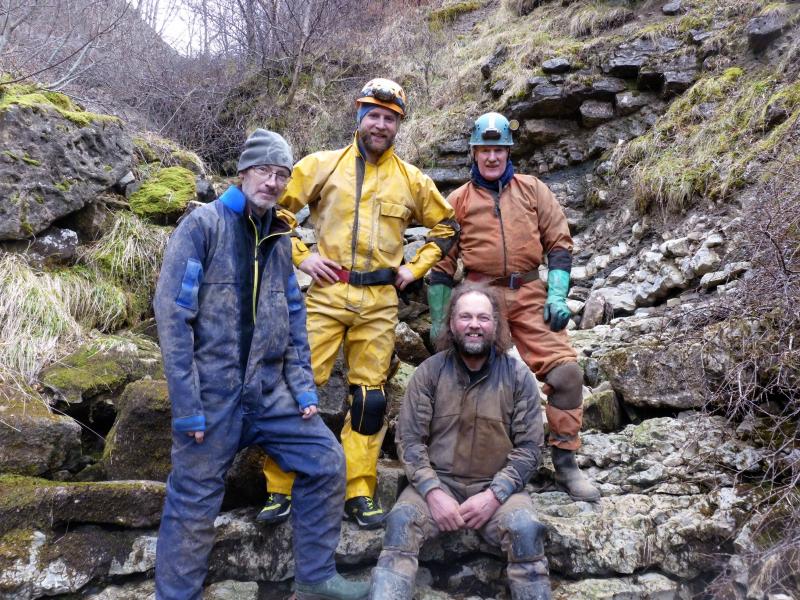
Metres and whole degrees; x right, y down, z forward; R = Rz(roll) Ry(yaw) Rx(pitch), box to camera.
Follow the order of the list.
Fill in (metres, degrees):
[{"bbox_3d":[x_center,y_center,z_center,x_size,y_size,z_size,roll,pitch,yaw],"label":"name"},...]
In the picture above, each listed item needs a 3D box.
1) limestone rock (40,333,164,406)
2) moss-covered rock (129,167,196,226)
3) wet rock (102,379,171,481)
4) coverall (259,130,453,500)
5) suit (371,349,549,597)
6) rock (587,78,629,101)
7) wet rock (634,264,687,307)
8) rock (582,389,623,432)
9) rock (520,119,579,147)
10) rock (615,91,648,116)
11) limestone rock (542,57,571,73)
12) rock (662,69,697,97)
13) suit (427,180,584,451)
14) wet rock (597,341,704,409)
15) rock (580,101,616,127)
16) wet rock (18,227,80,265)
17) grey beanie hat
[{"bbox_3d":[-1.531,0.358,3.450,0.640,0.360,0.450,0,2,-11],"label":"limestone rock"},{"bbox_3d":[-1.488,-0.655,4.200,0.430,0.350,0.400,-1,3,-11],"label":"moss-covered rock"},{"bbox_3d":[-1.215,0.628,3.250,0.420,0.480,0.420,-1,3,-11],"label":"wet rock"},{"bbox_3d":[-0.168,0.073,2.780,0.820,1.500,0.450,0,3,3],"label":"coverall"},{"bbox_3d":[0.200,0.570,2.220,0.580,0.830,0.600,0,2,7],"label":"suit"},{"bbox_3d":[2.105,-2.146,6.800,0.420,0.230,0.360,0,3,9],"label":"rock"},{"bbox_3d":[1.866,-0.104,4.800,0.360,0.280,0.320,0,2,11],"label":"wet rock"},{"bbox_3d":[1.122,0.618,3.750,0.230,0.240,0.240,0,2,11],"label":"rock"},{"bbox_3d":[1.396,-1.575,6.300,0.560,0.260,0.400,0,3,6],"label":"rock"},{"bbox_3d":[2.487,-2.111,7.200,0.350,0.250,0.300,0,2,11],"label":"rock"},{"bbox_3d":[1.716,-2.565,7.300,0.330,0.170,0.280,0,3,6],"label":"limestone rock"},{"bbox_3d":[2.836,-2.207,6.800,0.350,0.270,0.340,1,3,11],"label":"rock"},{"bbox_3d":[0.494,0.053,3.080,0.700,1.290,0.420,0,3,2],"label":"suit"},{"bbox_3d":[1.476,0.445,3.950,0.600,0.370,0.420,0,2,11],"label":"wet rock"},{"bbox_3d":[2.122,-2.004,7.200,0.350,0.260,0.300,0,2,11],"label":"rock"},{"bbox_3d":[-2.262,-0.343,4.300,0.380,0.250,0.300,0,2,-11],"label":"wet rock"},{"bbox_3d":[-0.479,-0.531,2.380,0.190,0.160,0.220,7,-2,-28],"label":"grey beanie hat"}]

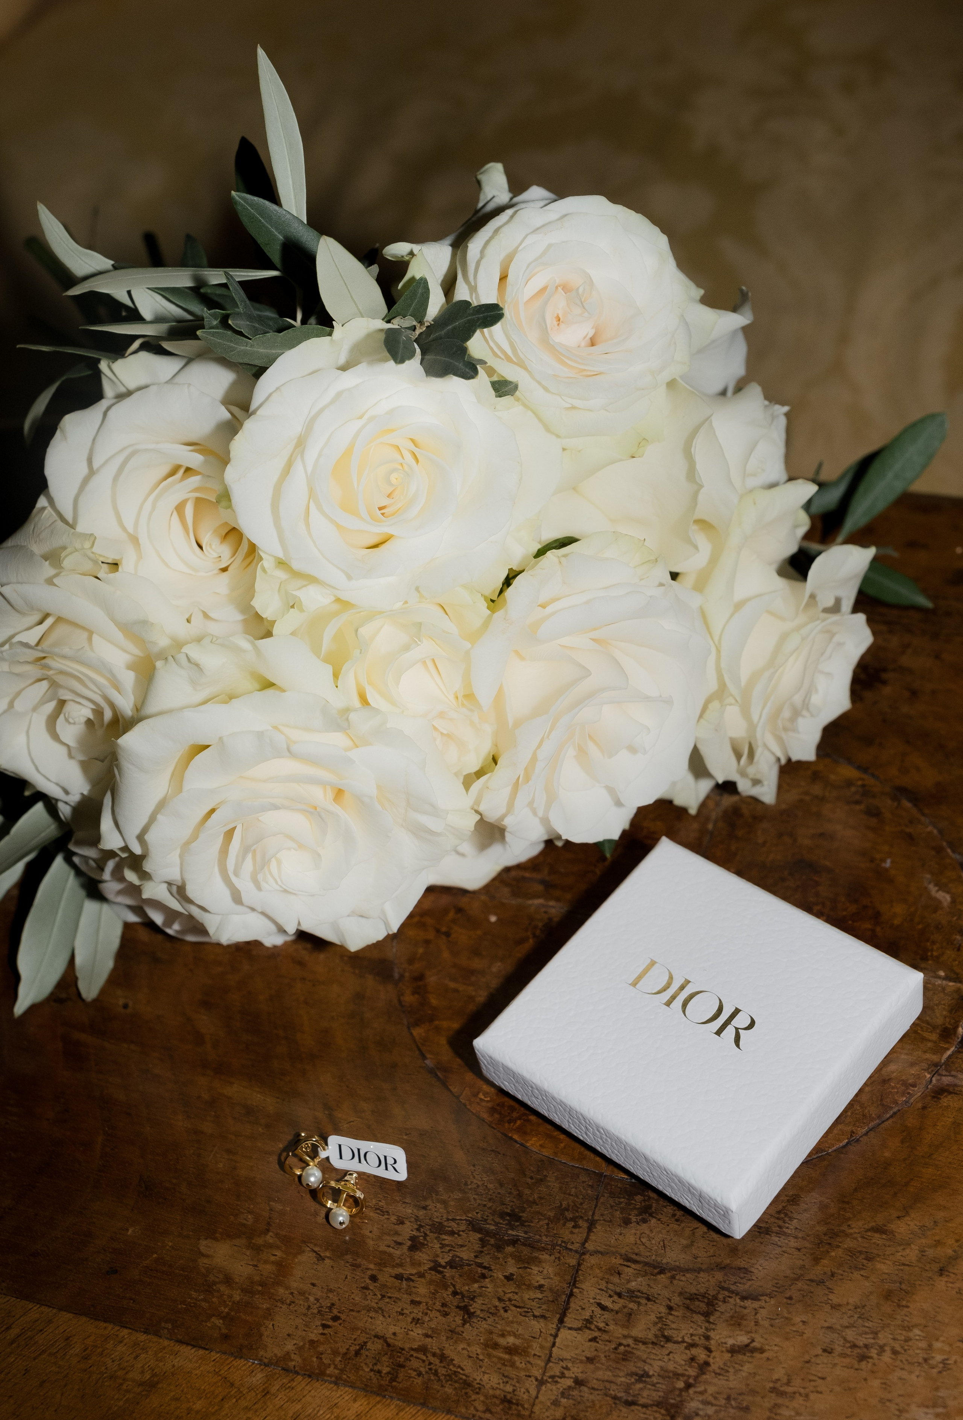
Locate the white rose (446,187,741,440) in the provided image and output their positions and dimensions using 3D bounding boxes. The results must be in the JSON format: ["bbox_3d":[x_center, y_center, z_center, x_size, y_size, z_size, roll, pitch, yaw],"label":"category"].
[{"bbox_3d":[0.039,-0.137,0.668,0.094,0.068,0.082,0,83,1],"label":"white rose"}]

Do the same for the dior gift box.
[{"bbox_3d":[0.065,0.094,0.576,0.095,0.016,0.095,28,57,32],"label":"dior gift box"}]

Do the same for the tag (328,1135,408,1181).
[{"bbox_3d":[-0.033,0.131,0.562,0.025,0.002,0.011,18,36,-17],"label":"tag"}]

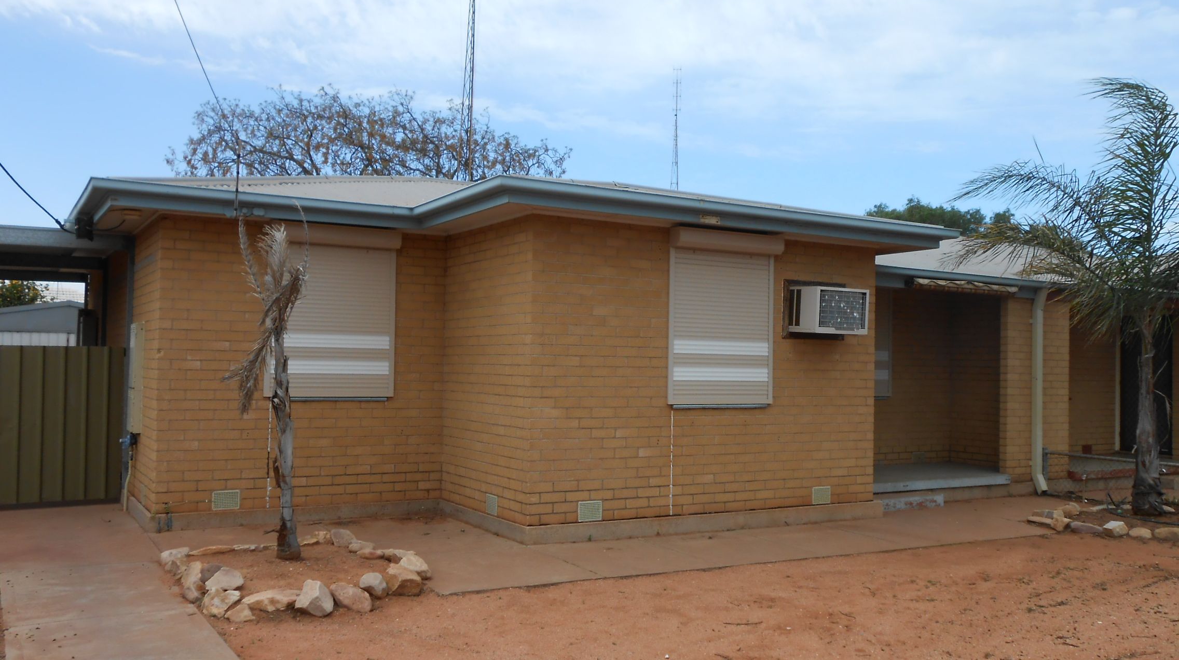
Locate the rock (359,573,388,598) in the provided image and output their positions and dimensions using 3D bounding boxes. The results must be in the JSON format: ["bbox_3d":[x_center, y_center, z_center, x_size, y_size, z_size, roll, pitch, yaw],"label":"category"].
[{"bbox_3d":[-1.394,1.650,6.597,0.186,0.152,0.176,1,-2,-12],"label":"rock"}]

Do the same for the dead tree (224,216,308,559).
[{"bbox_3d":[-2.430,0.406,7.670,0.620,2.578,0.580,2,-2,-17],"label":"dead tree"}]

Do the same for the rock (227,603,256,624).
[{"bbox_3d":[-1.969,1.597,5.766,0.155,0.085,0.130,2,-2,-19],"label":"rock"}]

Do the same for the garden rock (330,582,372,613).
[{"bbox_3d":[-1.452,1.625,6.210,0.250,0.173,0.188,1,-2,-13],"label":"garden rock"}]

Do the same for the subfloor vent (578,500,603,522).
[{"bbox_3d":[0.012,1.536,8.655,0.230,0.165,0.030,2,-2,-30],"label":"subfloor vent"}]

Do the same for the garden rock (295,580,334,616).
[{"bbox_3d":[-1.649,1.604,6.130,0.223,0.203,0.201,2,-2,-15],"label":"garden rock"}]

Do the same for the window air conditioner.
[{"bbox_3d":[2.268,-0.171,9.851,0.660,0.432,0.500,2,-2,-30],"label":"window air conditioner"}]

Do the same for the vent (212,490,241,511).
[{"bbox_3d":[-3.181,1.494,8.959,0.230,0.165,0.030,2,-2,-30],"label":"vent"}]

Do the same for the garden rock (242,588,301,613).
[{"bbox_3d":[-1.880,1.599,6.051,0.330,0.105,0.190,2,-2,-17],"label":"garden rock"}]

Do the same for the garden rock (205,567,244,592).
[{"bbox_3d":[-2.335,1.597,6.544,0.235,0.110,0.200,2,-2,-19],"label":"garden rock"}]

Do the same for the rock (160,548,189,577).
[{"bbox_3d":[-2.864,1.602,7.047,0.190,0.140,0.260,2,-2,-22],"label":"rock"}]

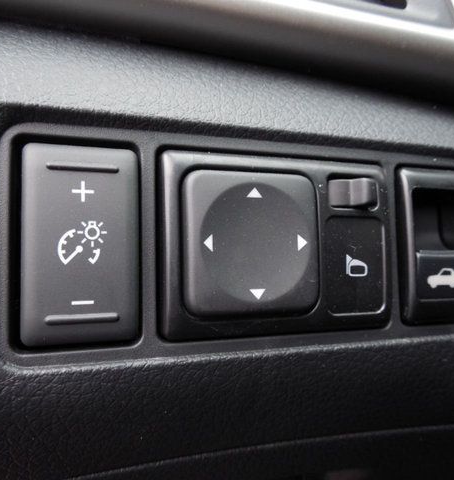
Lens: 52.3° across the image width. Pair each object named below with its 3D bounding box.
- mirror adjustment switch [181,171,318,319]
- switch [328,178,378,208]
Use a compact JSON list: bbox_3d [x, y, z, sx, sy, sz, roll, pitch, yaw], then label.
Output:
[{"bbox_3d":[0.005,0.001,0.089,0.025,0.026,0.006,0,-4,-20],"label":"mirror adjustment switch"},{"bbox_3d":[0.026,-0.010,0.098,0.010,0.006,0.004,0,-4,-20],"label":"switch"}]

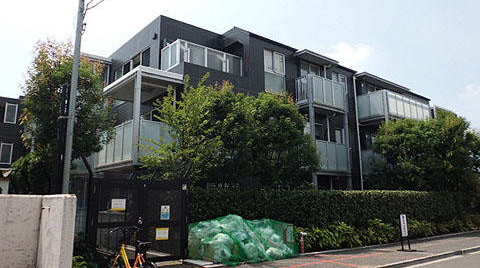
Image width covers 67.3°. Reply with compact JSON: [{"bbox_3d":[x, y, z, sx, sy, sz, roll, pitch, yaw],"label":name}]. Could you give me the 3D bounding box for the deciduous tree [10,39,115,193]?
[{"bbox_3d":[-5.327,0.201,10.626,3.100,6.290,3.100,8,-13,-37],"label":"deciduous tree"}]

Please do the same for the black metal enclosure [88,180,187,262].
[{"bbox_3d":[-2.359,2.073,8.590,2.200,1.900,0.700,7,-12,-36],"label":"black metal enclosure"}]

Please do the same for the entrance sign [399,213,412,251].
[{"bbox_3d":[4.820,2.847,10.462,0.420,1.030,0.220,6,-12,-31],"label":"entrance sign"}]

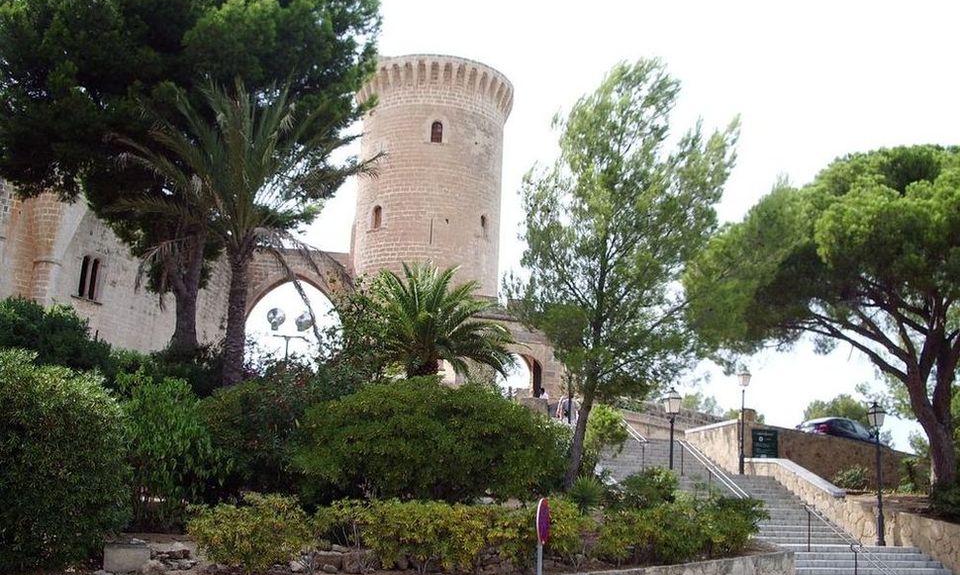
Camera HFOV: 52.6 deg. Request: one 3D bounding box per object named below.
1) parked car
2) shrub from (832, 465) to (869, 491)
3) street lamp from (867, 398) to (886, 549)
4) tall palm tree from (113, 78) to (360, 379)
[{"bbox_3d":[15.444,6.296,41.851,4.100,1.420,1.720,12,-13,-24],"label":"parked car"},{"bbox_3d":[11.857,6.101,31.077,1.150,0.850,1.000,5,-11,-12],"label":"shrub"},{"bbox_3d":[9.872,4.581,24.019,0.430,3.529,0.430,5,-11,-10],"label":"street lamp"},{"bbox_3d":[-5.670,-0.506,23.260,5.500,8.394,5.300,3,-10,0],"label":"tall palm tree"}]

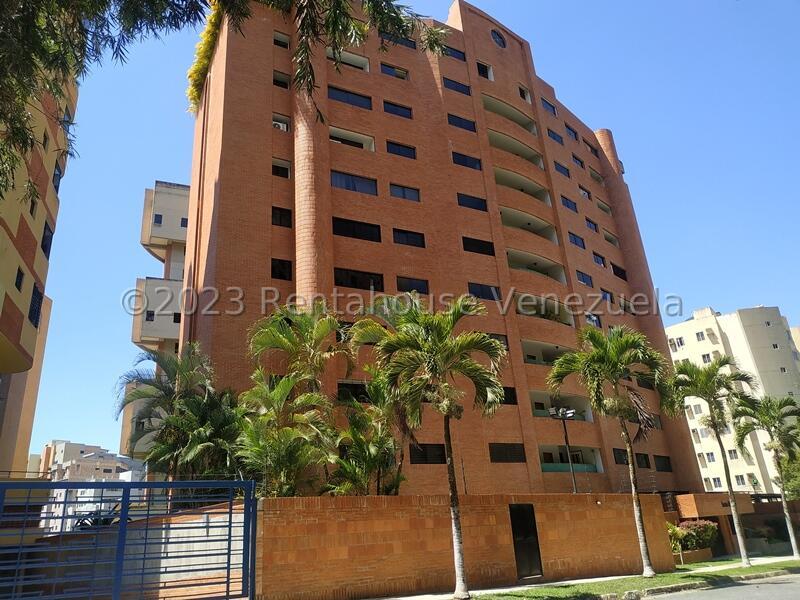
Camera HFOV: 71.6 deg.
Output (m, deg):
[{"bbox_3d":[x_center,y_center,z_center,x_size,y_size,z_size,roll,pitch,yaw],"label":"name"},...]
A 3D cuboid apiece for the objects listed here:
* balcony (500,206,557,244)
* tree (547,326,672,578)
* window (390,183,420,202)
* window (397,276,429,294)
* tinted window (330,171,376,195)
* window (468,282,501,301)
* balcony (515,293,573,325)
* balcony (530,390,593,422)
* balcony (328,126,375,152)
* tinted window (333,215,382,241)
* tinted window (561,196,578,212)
[{"bbox_3d":[8.127,-4.529,36.192,5.435,1.508,1.500,11,-26,-35],"label":"balcony"},{"bbox_3d":[7.256,4.734,18.101,4.300,7.726,4.200,7,-24,-26],"label":"tree"},{"bbox_3d":[0.310,-6.083,31.583,1.911,0.829,0.150,7,-24,-27],"label":"window"},{"bbox_3d":[0.689,-0.710,28.832,1.870,0.920,0.150,6,-23,-26],"label":"window"},{"bbox_3d":[-2.363,-6.034,28.831,2.593,0.954,0.200,7,-24,-26],"label":"tinted window"},{"bbox_3d":[4.630,-0.422,30.287,2.150,0.920,0.150,8,-24,-30],"label":"window"},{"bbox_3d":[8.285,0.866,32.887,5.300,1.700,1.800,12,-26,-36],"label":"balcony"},{"bbox_3d":[8.953,6.251,31.988,5.435,1.508,1.500,11,-26,-35],"label":"balcony"},{"bbox_3d":[-2.658,-8.515,30.001,2.593,0.954,0.700,7,-24,-26],"label":"balcony"},{"bbox_3d":[-2.255,-3.653,29.153,2.711,1.001,0.150,7,-24,-26],"label":"tinted window"},{"bbox_3d":[11.830,-6.665,38.776,1.825,0.709,0.120,14,-28,-39],"label":"tinted window"}]

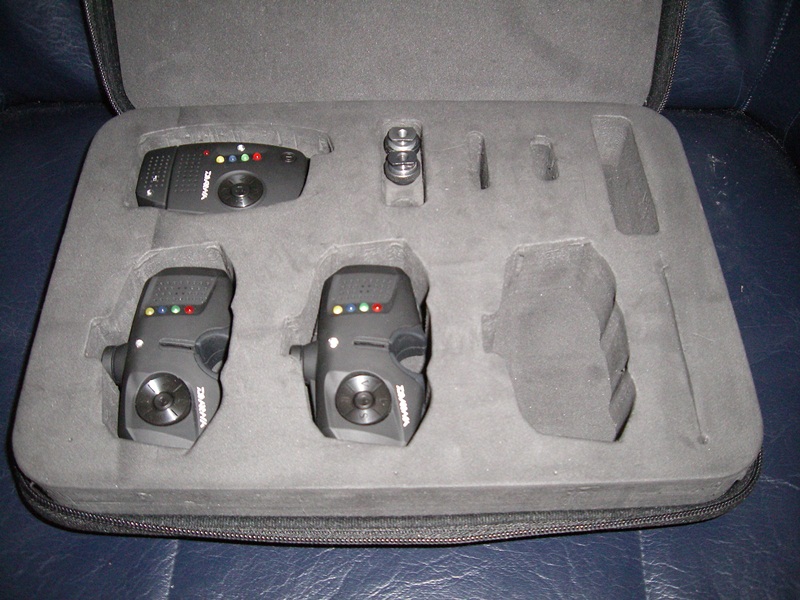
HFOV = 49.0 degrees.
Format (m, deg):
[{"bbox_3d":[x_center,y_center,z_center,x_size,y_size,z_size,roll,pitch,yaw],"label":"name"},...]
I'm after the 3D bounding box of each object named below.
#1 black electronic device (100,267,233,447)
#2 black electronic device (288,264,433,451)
[{"bbox_3d":[-0.134,0.037,0.497,0.074,0.038,0.115,0,58,0],"label":"black electronic device"},{"bbox_3d":[-0.023,0.037,0.497,0.074,0.038,0.115,0,58,0],"label":"black electronic device"}]

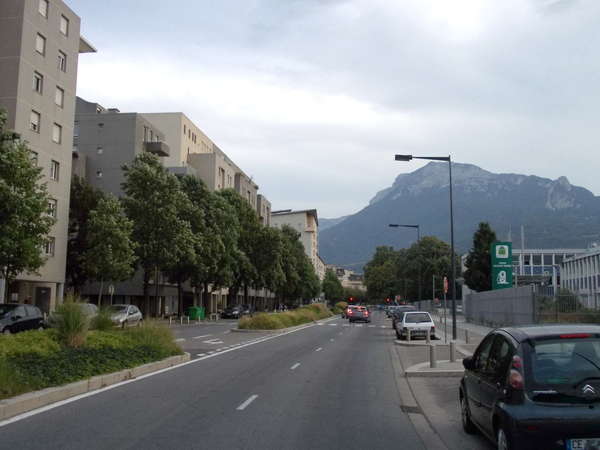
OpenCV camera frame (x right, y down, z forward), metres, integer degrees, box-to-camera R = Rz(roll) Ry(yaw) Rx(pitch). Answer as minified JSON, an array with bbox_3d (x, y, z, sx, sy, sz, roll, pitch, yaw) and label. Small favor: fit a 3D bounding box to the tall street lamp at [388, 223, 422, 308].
[{"bbox_3d":[8.678,4.132,54.846,2.600,8.300,0.320,0,-7,7],"label":"tall street lamp"}]

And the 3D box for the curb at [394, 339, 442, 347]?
[{"bbox_3d":[4.971,4.935,27.651,2.100,0.140,2.300,-1,-7,6],"label":"curb"}]

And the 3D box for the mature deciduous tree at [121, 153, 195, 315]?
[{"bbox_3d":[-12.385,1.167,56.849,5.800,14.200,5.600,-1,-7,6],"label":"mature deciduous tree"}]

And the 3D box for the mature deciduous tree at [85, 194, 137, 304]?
[{"bbox_3d":[-13.392,2.442,46.550,3.900,9.200,3.900,-1,-7,6],"label":"mature deciduous tree"}]

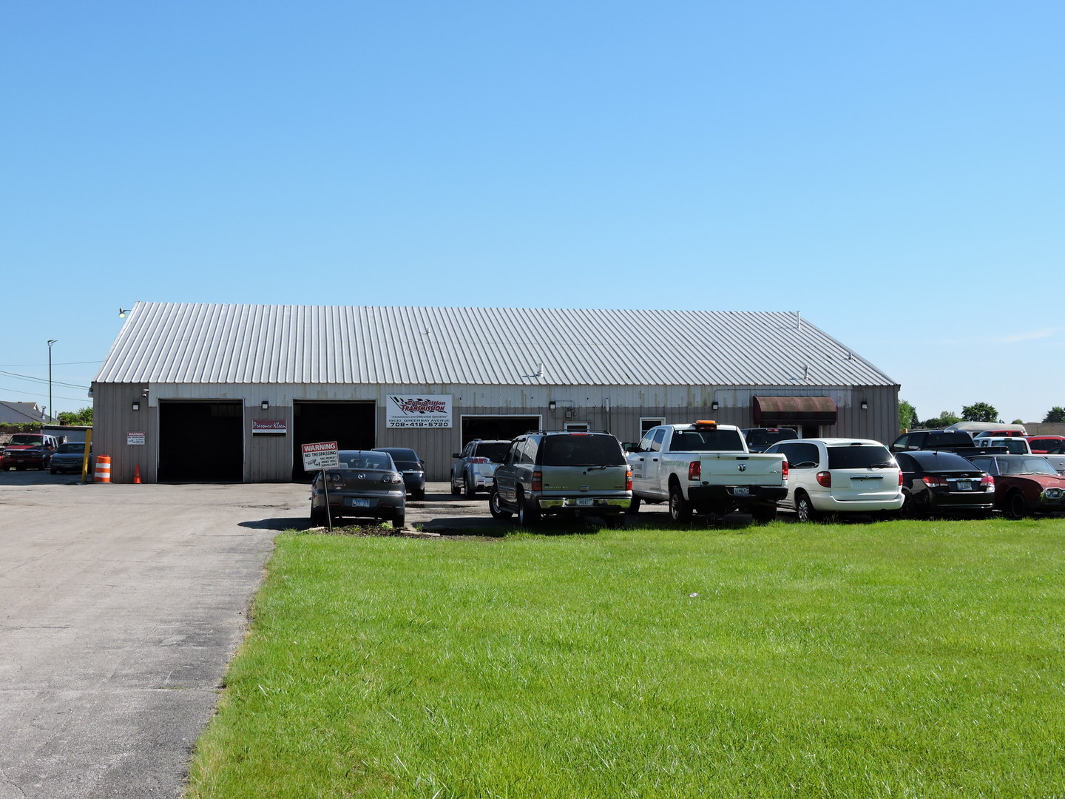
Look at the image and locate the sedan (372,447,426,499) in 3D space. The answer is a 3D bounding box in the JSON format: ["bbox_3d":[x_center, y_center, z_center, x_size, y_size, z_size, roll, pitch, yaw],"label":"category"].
[{"bbox_3d":[-4.080,2.120,40.000,1.830,1.470,4.800,0,-2,-8],"label":"sedan"}]

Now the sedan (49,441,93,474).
[{"bbox_3d":[-20.296,2.622,62.157,1.830,1.450,4.900,0,-1,-10],"label":"sedan"}]

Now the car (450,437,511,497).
[{"bbox_3d":[-1.263,2.002,41.442,1.850,1.680,4.700,0,-1,-11],"label":"car"}]

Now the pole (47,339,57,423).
[{"bbox_3d":[-31.957,0.019,92.025,0.660,8.062,0.400,0,-1,0],"label":"pole"}]

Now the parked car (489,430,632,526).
[{"bbox_3d":[0.500,1.605,28.920,2.030,1.920,5.500,0,-2,-10],"label":"parked car"}]

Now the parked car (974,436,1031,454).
[{"bbox_3d":[15.426,2.068,45.225,1.920,1.780,5.500,0,-2,-11],"label":"parked car"}]

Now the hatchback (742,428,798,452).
[{"bbox_3d":[7.003,1.867,41.768,2.020,1.940,5.800,0,-1,-10],"label":"hatchback"}]

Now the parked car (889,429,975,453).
[{"bbox_3d":[13.033,1.923,44.567,2.010,1.940,5.850,0,-1,-11],"label":"parked car"}]

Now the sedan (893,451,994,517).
[{"bbox_3d":[8.904,1.882,32.326,1.790,1.470,4.600,0,-1,-10],"label":"sedan"}]

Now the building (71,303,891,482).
[{"bbox_3d":[-2.631,-0.360,64.202,30.800,7.758,24.700,0,-2,-10],"label":"building"}]

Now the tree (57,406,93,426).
[{"bbox_3d":[-39.047,2.655,119.972,4.000,4.100,4.000,0,-1,0],"label":"tree"}]

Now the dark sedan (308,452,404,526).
[{"bbox_3d":[-3.500,1.748,27.600,1.770,1.465,4.500,0,-2,-9],"label":"dark sedan"}]

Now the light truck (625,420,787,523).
[{"bbox_3d":[3.450,1.490,29.020,2.040,2.020,6.030,0,-2,-10],"label":"light truck"}]

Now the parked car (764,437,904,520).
[{"bbox_3d":[6.242,1.702,30.433,1.980,1.750,5.090,0,-1,-12],"label":"parked car"}]

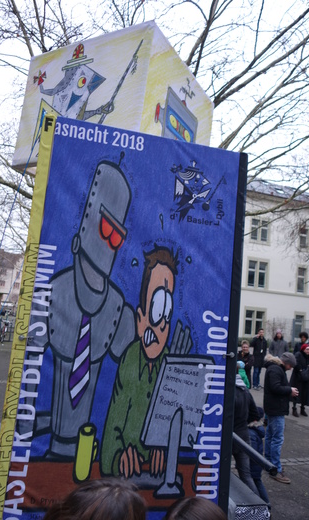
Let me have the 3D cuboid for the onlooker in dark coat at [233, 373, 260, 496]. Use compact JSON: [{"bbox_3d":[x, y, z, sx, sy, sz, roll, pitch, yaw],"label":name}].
[{"bbox_3d":[0.925,1.933,4.350,0.500,1.720,0.520,1,-8,31],"label":"onlooker in dark coat"}]

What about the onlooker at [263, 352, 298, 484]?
[{"bbox_3d":[1.758,2.145,5.600,0.550,1.730,0.500,3,-7,20],"label":"onlooker"}]

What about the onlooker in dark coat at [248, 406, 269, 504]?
[{"bbox_3d":[1.207,2.270,4.650,0.420,1.170,0.380,0,-8,39],"label":"onlooker in dark coat"}]

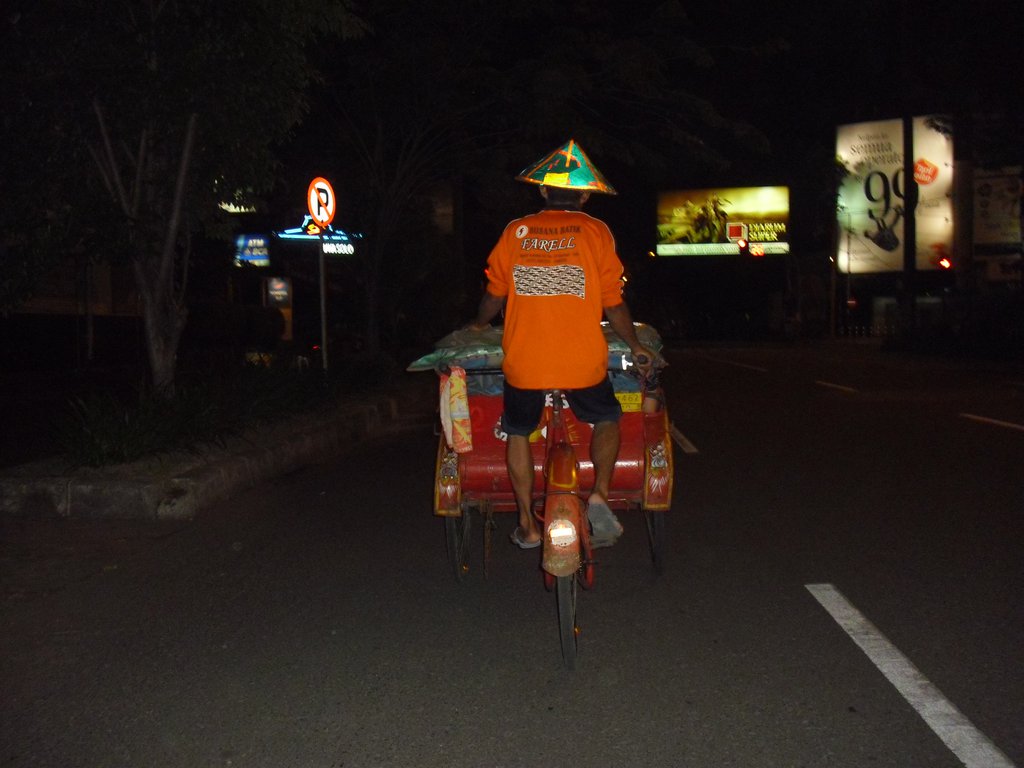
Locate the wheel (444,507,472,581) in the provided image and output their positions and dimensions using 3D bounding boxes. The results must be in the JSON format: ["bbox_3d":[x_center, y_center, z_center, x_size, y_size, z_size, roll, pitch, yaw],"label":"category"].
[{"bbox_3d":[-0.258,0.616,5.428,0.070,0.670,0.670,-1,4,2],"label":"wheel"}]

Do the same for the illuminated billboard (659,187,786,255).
[{"bbox_3d":[12.042,-9.263,64.000,7.600,3.850,0.400,-1,4,7],"label":"illuminated billboard"}]

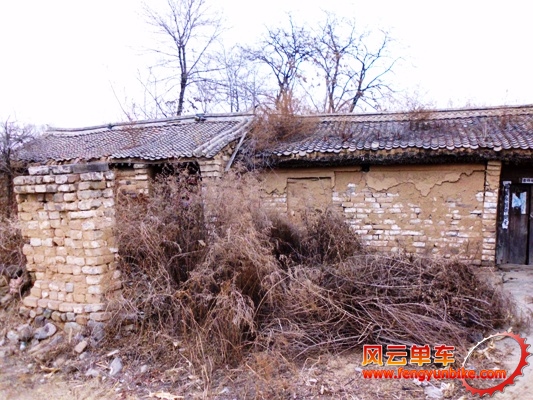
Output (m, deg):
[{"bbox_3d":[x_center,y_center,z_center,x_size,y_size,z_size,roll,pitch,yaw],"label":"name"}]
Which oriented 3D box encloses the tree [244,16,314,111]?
[{"bbox_3d":[0.525,-2.992,16.739,2.598,7.997,2.338,0,3,0],"label":"tree"}]

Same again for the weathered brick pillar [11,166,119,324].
[{"bbox_3d":[-2.820,0.592,6.150,1.354,2.216,0.450,1,4,16],"label":"weathered brick pillar"}]

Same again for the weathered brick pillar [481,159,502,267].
[{"bbox_3d":[5.014,0.270,9.600,0.298,2.277,0.320,0,4,14],"label":"weathered brick pillar"}]

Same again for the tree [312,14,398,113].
[{"bbox_3d":[3.434,-3.041,16.741,3.192,8.054,2.873,0,3,0],"label":"tree"}]

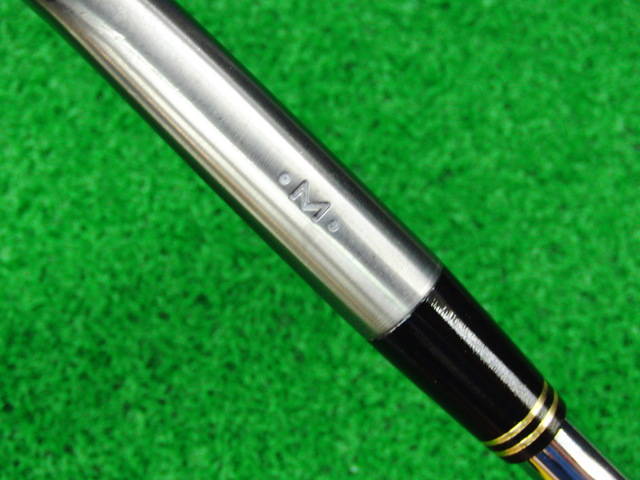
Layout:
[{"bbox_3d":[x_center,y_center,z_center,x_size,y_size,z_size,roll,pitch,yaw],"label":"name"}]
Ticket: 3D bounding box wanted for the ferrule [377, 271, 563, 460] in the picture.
[{"bbox_3d":[0.021,0.018,0.112,0.014,0.014,0.026,-45,92,0],"label":"ferrule"}]

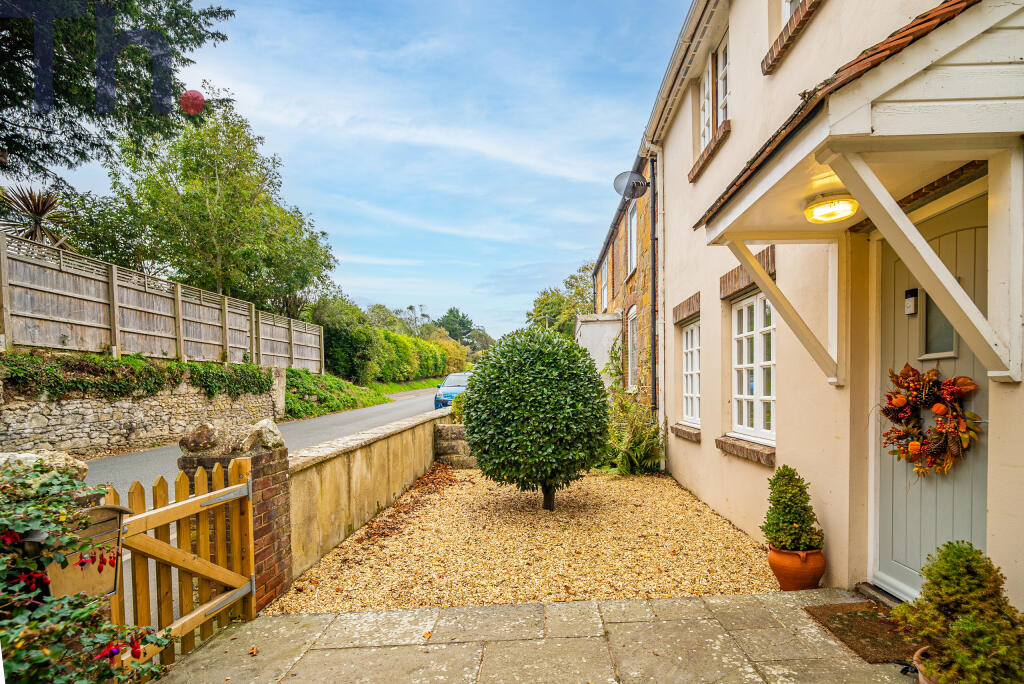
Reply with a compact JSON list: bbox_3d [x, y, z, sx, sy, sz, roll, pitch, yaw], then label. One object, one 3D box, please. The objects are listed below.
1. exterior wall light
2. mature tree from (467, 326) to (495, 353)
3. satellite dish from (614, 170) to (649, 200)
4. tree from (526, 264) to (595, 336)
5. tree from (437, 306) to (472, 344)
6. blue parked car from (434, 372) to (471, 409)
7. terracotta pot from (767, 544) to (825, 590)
[{"bbox_3d":[1.686,-0.701,2.410,0.255,0.100,0.255,0,-3,5],"label":"exterior wall light"},{"bbox_3d":[-4.017,2.519,62.000,5.000,9.500,5.000,0,-3,-5],"label":"mature tree"},{"bbox_3d":[1.929,-2.534,7.350,0.520,0.470,0.280,1,-3,-12],"label":"satellite dish"},{"bbox_3d":[4.348,-0.853,37.000,7.200,11.500,7.000,0,-3,-5],"label":"tree"},{"bbox_3d":[-7.199,1.064,57.000,5.200,12.000,5.200,0,-3,-5],"label":"tree"},{"bbox_3d":[-1.662,1.923,17.000,1.720,1.500,3.900,0,-3,6],"label":"blue parked car"},{"bbox_3d":[1.880,1.490,3.009,0.340,0.260,0.340,0,-3,0],"label":"terracotta pot"}]

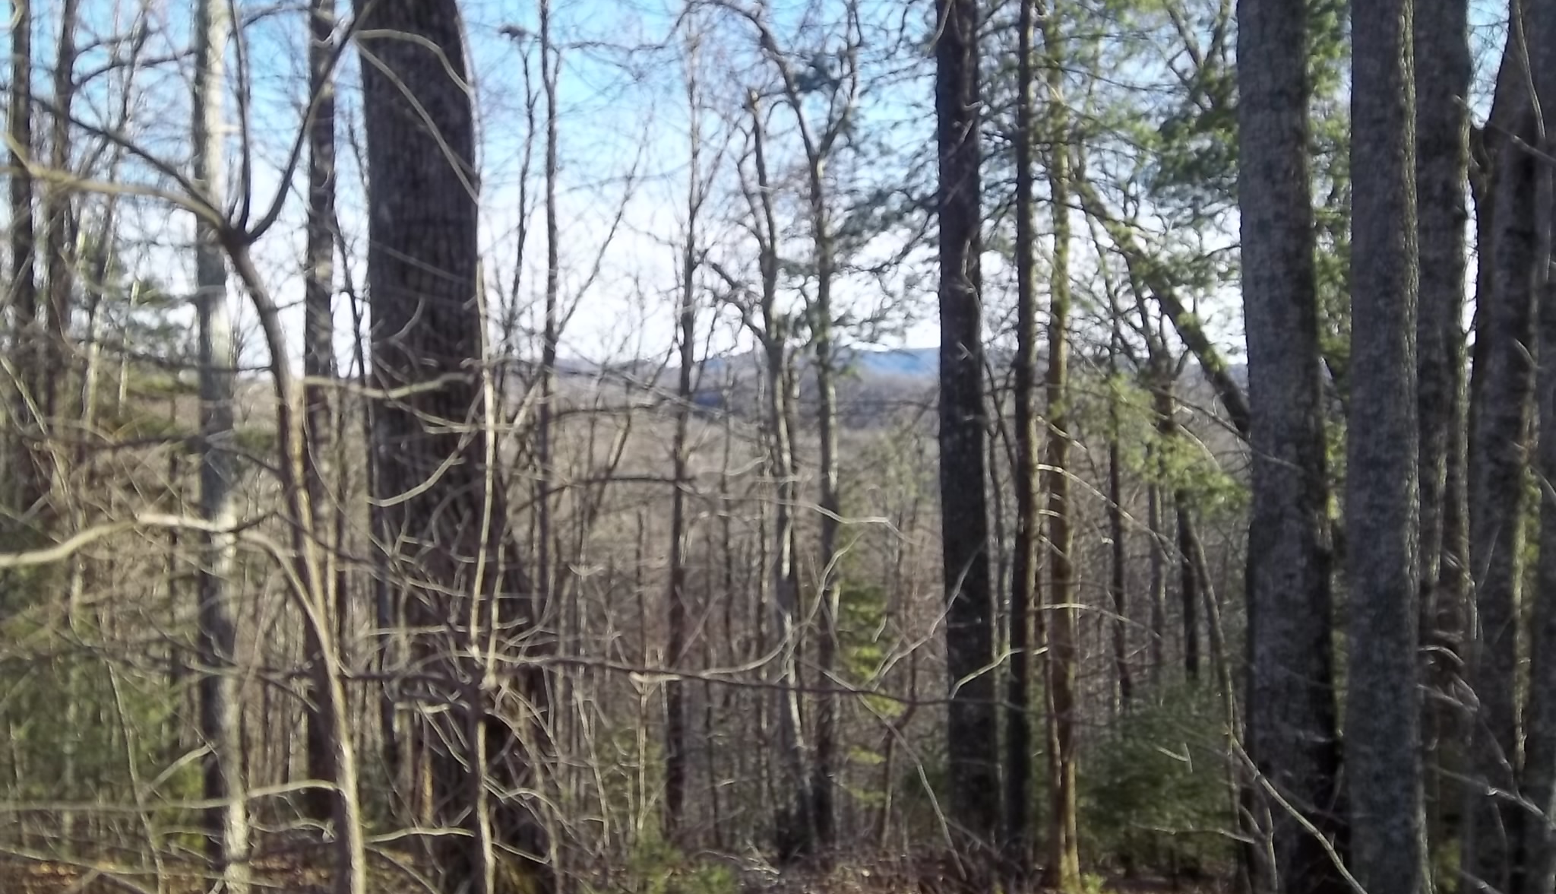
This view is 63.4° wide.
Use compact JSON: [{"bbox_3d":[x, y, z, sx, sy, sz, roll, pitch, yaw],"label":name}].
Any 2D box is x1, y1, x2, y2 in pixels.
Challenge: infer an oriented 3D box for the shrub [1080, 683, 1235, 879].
[{"bbox_3d":[2.415,2.121,8.000,0.980,1.200,0.920,-1,3,0],"label":"shrub"}]

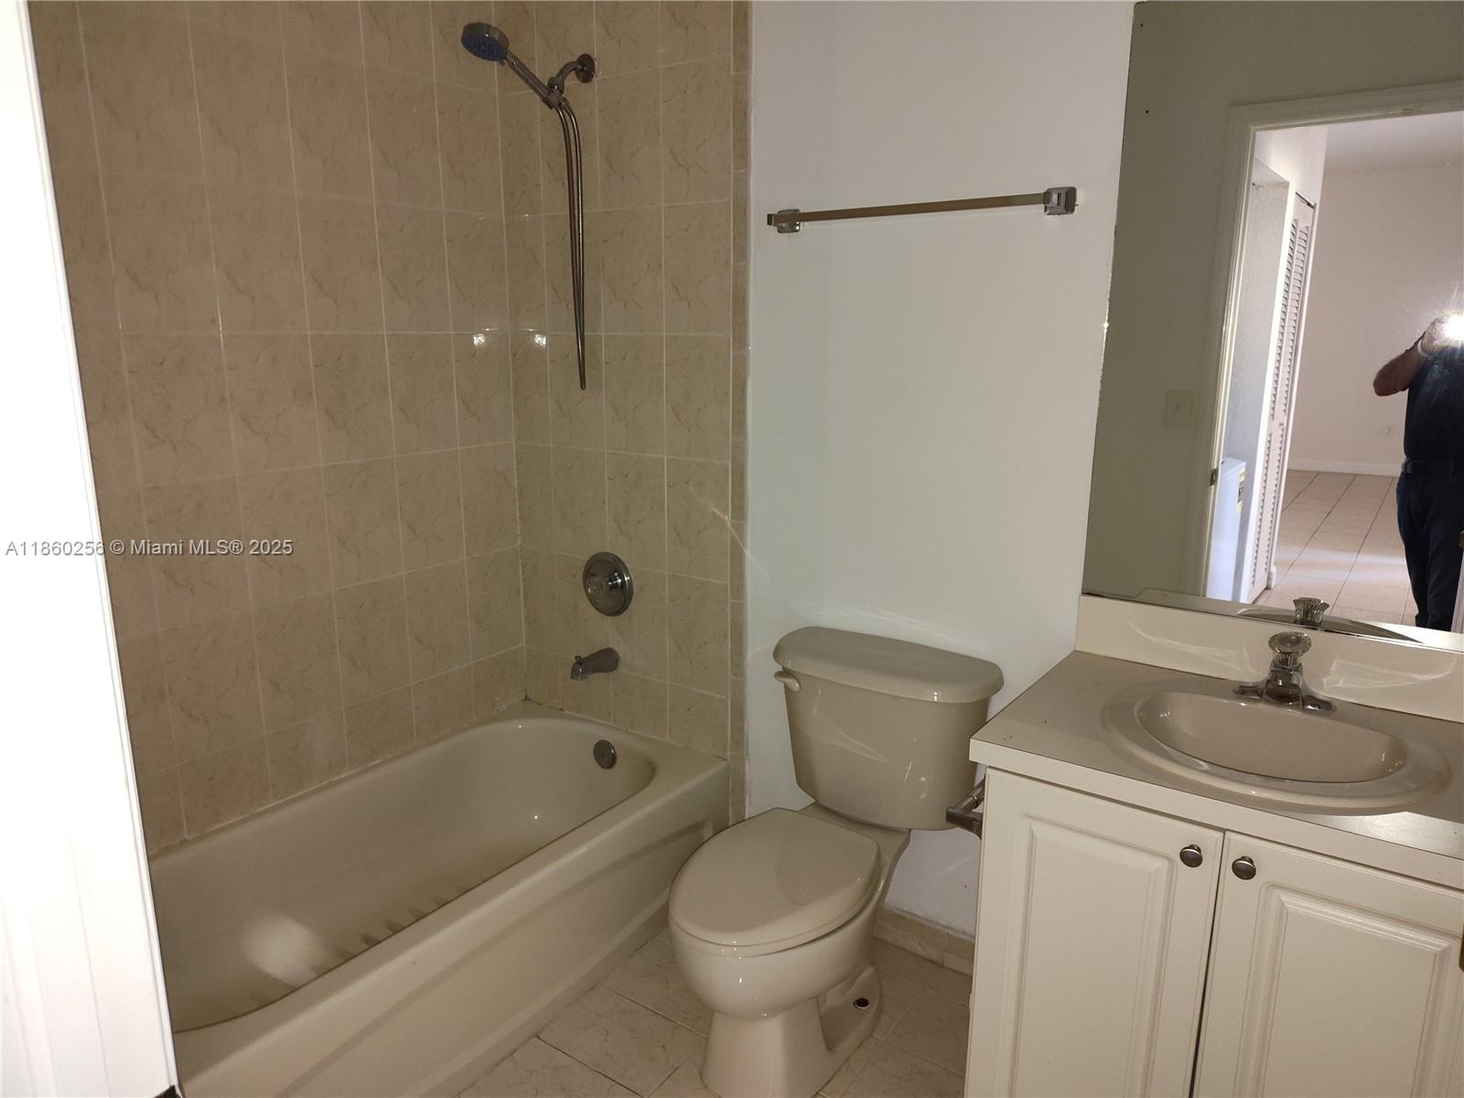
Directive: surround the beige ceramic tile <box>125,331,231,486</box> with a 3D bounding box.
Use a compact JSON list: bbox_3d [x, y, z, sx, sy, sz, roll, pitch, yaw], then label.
[{"bbox_3d":[-1.142,-0.290,2.018,0.010,0.301,0.200,9,15,34],"label":"beige ceramic tile"}]

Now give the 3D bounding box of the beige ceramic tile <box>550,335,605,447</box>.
[{"bbox_3d":[-0.415,-0.423,2.618,0.200,0.302,0.010,9,15,34],"label":"beige ceramic tile"}]

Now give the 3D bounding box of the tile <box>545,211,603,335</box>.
[{"bbox_3d":[-0.411,-0.718,2.543,0.200,0.301,0.010,9,15,34],"label":"tile"}]

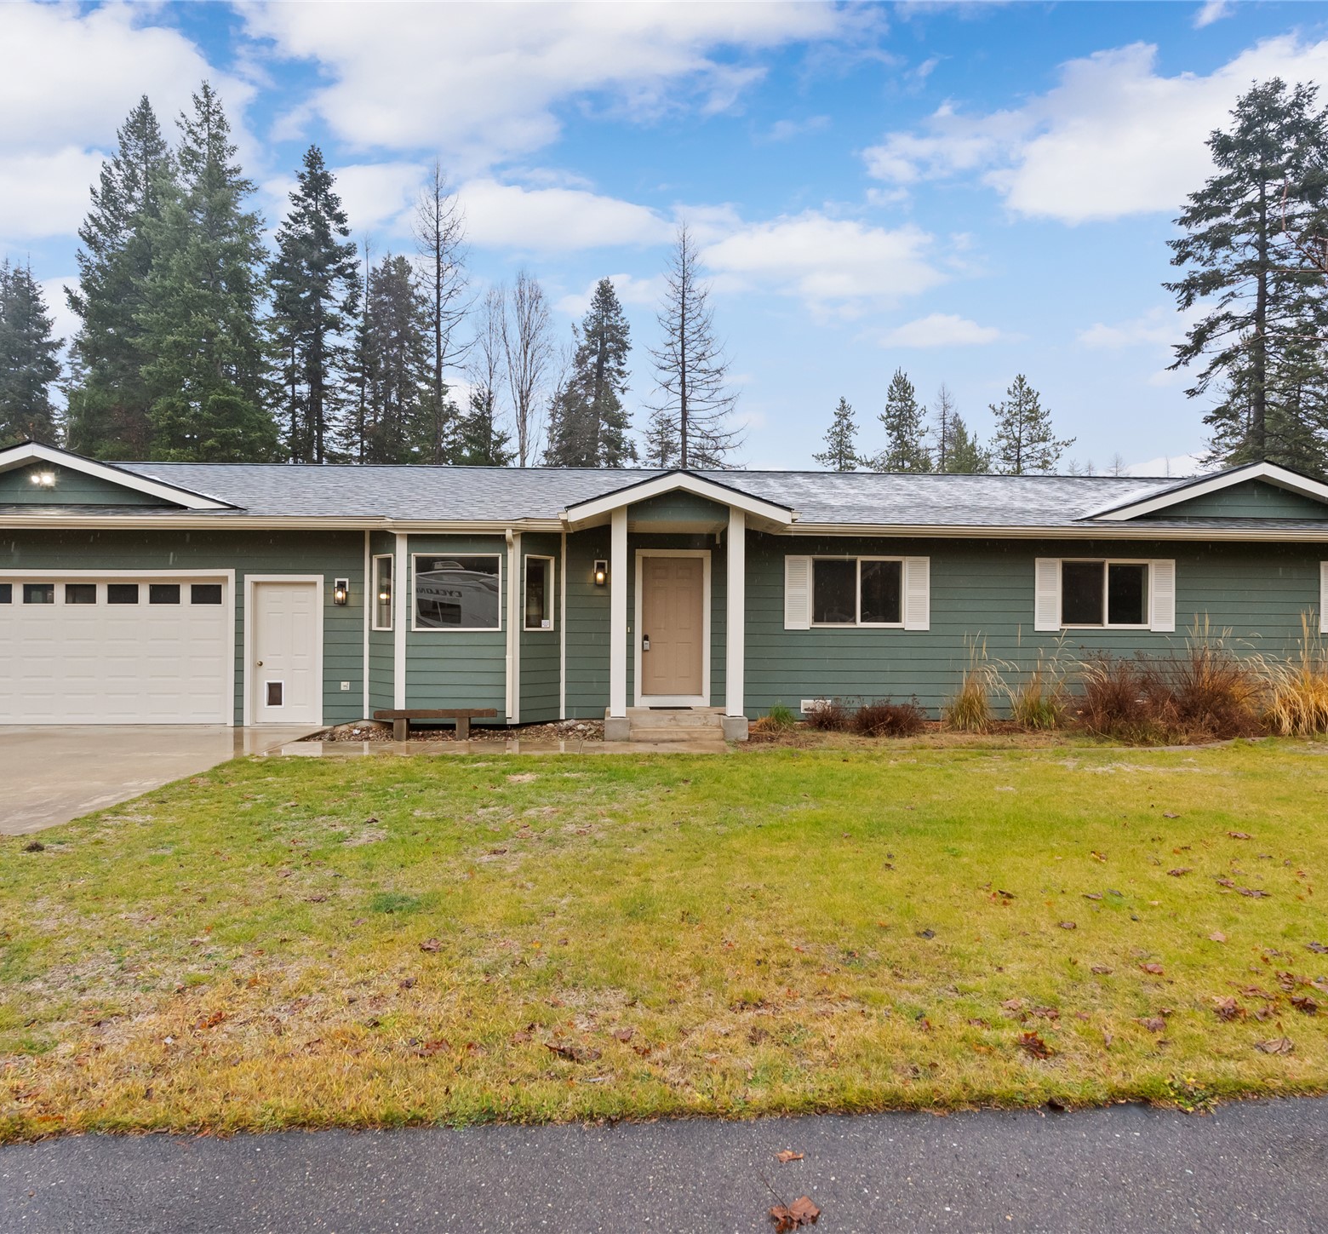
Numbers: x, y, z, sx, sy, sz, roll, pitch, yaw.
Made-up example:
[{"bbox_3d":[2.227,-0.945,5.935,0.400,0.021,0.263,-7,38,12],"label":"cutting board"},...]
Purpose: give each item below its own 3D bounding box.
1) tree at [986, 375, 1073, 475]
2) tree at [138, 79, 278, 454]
[{"bbox_3d":[20.182,-5.902,45.984,4.700,15.510,4.700,0,0,0],"label":"tree"},{"bbox_3d":[-20.180,-10.946,35.975,6.400,24.910,6.400,0,0,0],"label":"tree"}]

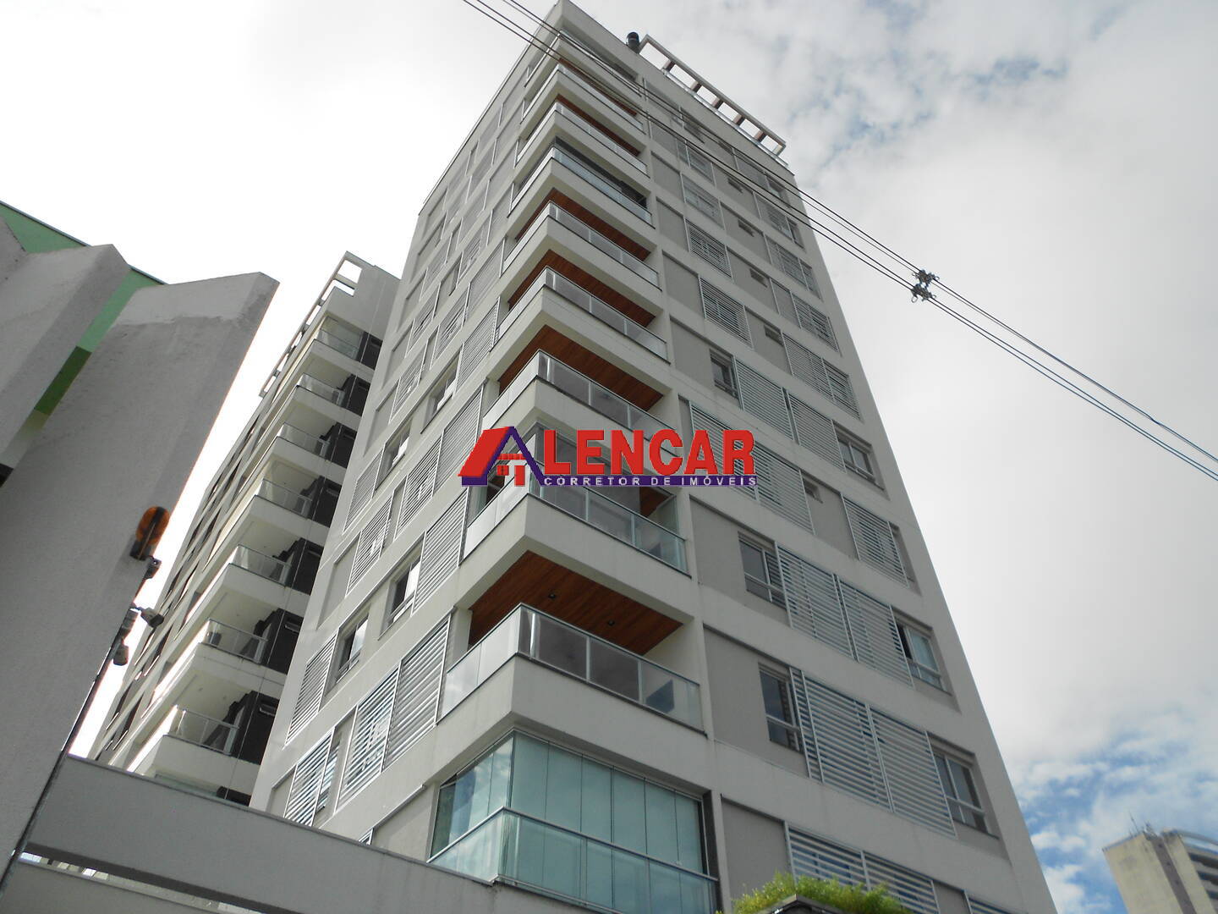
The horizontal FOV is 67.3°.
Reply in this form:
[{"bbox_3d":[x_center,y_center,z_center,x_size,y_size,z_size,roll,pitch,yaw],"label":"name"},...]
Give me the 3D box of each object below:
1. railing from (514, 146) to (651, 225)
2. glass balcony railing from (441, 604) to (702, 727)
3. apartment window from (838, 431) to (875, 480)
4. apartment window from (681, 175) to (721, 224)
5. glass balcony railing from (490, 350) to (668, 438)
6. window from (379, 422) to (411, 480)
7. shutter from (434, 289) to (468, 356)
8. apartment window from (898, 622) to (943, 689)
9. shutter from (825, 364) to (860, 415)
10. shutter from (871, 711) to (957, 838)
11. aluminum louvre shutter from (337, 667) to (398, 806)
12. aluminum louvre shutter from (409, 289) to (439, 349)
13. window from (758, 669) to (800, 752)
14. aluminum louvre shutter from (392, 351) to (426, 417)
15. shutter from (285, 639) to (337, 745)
[{"bbox_3d":[-0.708,-6.293,24.043,3.237,0.911,2.049,29,-54,-25],"label":"railing"},{"bbox_3d":[-0.511,3.590,13.299,3.237,0.911,2.049,29,-54,-25],"label":"glass balcony railing"},{"bbox_3d":[6.155,0.122,22.839,1.363,1.372,0.090,29,-54,-24],"label":"apartment window"},{"bbox_3d":[2.850,-7.630,27.707,1.574,1.980,0.059,29,-54,-25],"label":"apartment window"},{"bbox_3d":[-0.576,-0.320,17.359,3.137,0.811,2.047,29,-54,-24],"label":"glass balcony railing"},{"bbox_3d":[-5.221,-0.064,22.537,0.120,1.305,1.305,28,-54,-24],"label":"window"},{"bbox_3d":[-3.994,-3.302,23.317,0.060,1.975,1.610,28,-54,-24],"label":"shutter"},{"bbox_3d":[6.220,3.968,18.592,1.479,1.349,0.120,28,-54,-24],"label":"apartment window"},{"bbox_3d":[6.095,-1.890,24.785,1.581,2.001,0.060,29,-54,-24],"label":"shutter"},{"bbox_3d":[5.155,5.348,15.669,1.554,1.975,0.060,28,-54,-24],"label":"shutter"},{"bbox_3d":[-3.931,4.611,15.029,0.059,2.029,1.604,29,-54,-25],"label":"aluminum louvre shutter"},{"bbox_3d":[-5.413,-3.945,26.657,0.060,2.016,1.610,29,-54,-24],"label":"aluminum louvre shutter"},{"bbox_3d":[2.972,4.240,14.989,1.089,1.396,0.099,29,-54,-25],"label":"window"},{"bbox_3d":[-5.300,-2.006,24.488,0.060,1.975,1.563,28,-54,-24],"label":"aluminum louvre shutter"},{"bbox_3d":[-6.112,4.731,18.840,0.060,2.016,1.610,29,-54,-24],"label":"shutter"}]

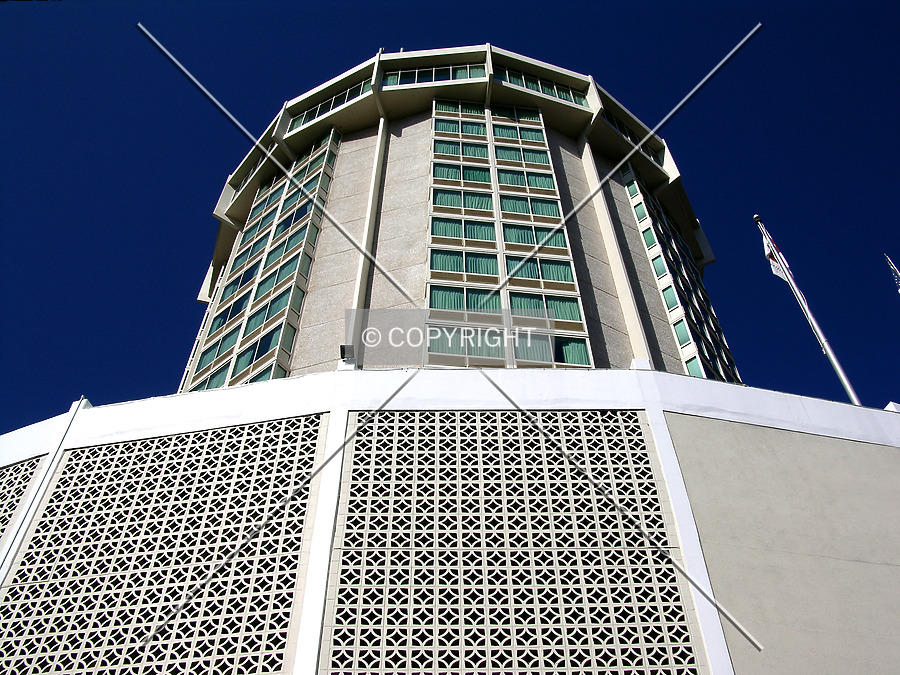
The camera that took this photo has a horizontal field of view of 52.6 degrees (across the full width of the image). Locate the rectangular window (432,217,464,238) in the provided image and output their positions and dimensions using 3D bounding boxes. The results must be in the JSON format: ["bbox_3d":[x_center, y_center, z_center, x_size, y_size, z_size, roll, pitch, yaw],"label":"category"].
[{"bbox_3d":[-0.104,-4.577,38.878,1.219,1.589,0.120,5,-54,-4],"label":"rectangular window"}]

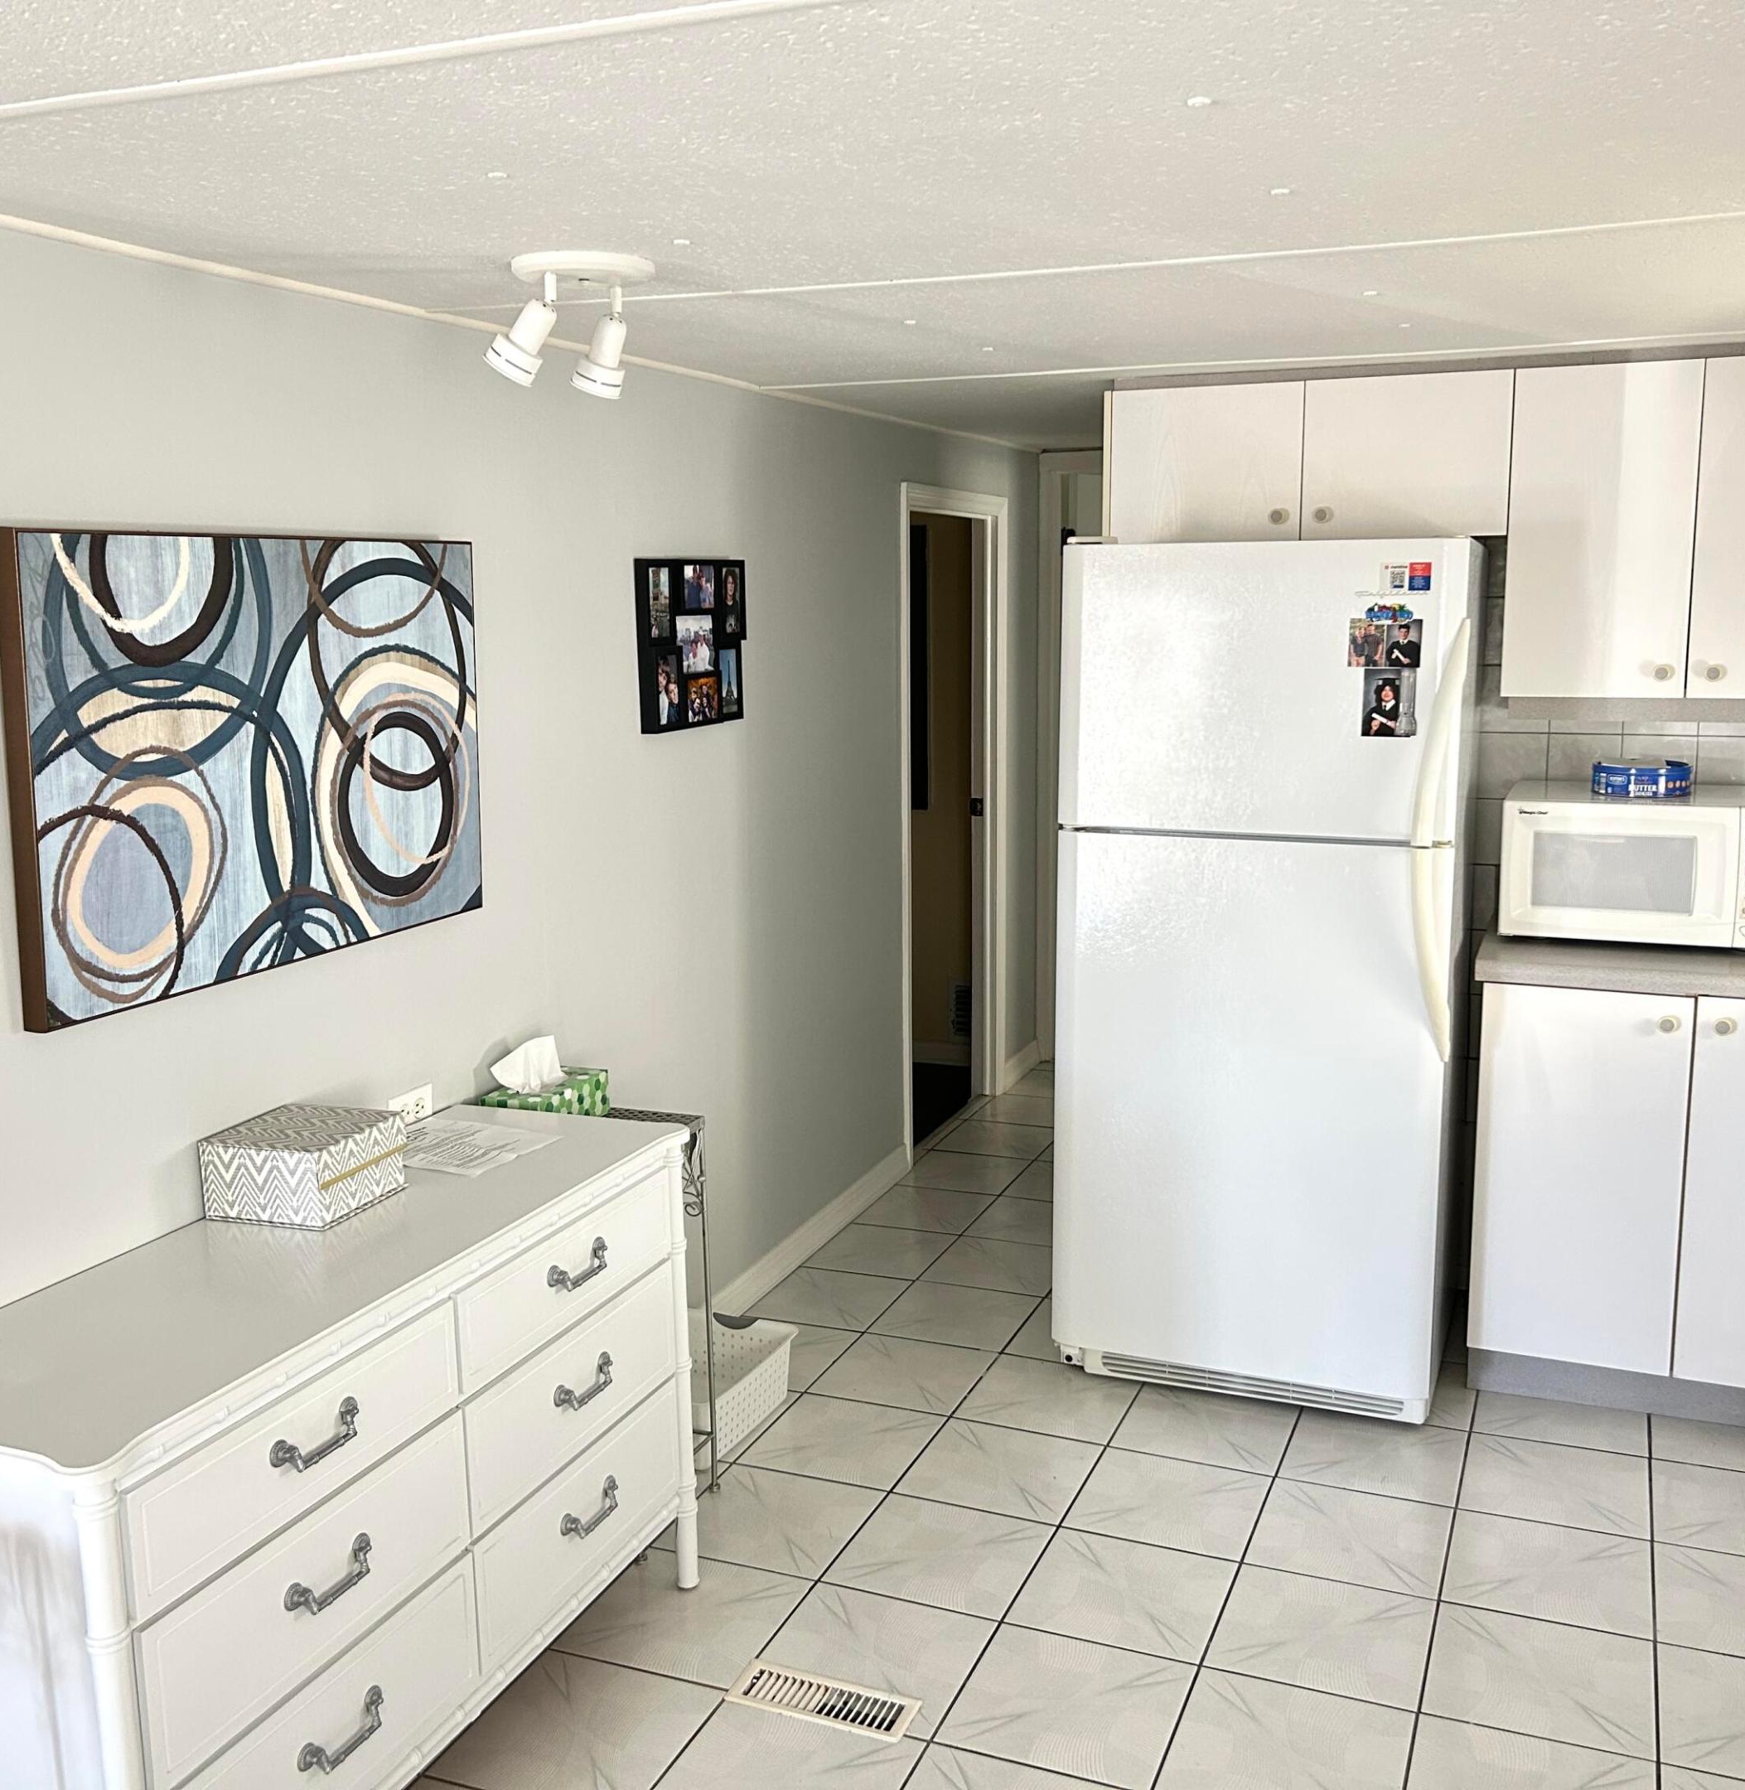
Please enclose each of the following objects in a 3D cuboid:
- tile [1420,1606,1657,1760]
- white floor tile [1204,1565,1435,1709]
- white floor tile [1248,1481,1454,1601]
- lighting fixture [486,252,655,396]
[{"bbox_3d":[1.025,1.203,2.748,0.321,0.010,0.321,3,10,22],"label":"tile"},{"bbox_3d":[0.721,1.181,2.861,0.320,0.010,0.320,3,11,22],"label":"white floor tile"},{"bbox_3d":[0.845,1.129,3.156,0.320,0.010,0.320,3,11,22],"label":"white floor tile"},{"bbox_3d":[-0.405,-0.790,2.509,0.215,0.178,0.200,3,10,22],"label":"lighting fixture"}]

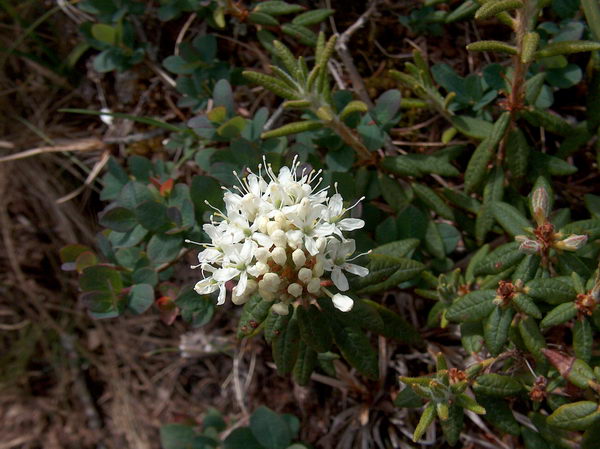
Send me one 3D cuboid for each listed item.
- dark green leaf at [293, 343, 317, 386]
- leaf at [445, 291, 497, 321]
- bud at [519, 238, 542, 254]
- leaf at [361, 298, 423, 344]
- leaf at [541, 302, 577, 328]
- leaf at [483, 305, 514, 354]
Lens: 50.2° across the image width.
[{"bbox_3d":[0.001,0.053,0.250,0.009,0.004,0.024,7,79,1],"label":"dark green leaf"},{"bbox_3d":[0.074,0.035,0.275,0.024,0.004,0.011,-17,64,-16],"label":"leaf"},{"bbox_3d":[0.101,0.010,0.280,0.012,0.006,0.006,-7,90,-29],"label":"bud"},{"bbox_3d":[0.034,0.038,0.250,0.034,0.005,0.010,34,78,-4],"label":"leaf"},{"bbox_3d":[0.111,0.039,0.275,0.018,0.005,0.007,-31,69,-6],"label":"leaf"},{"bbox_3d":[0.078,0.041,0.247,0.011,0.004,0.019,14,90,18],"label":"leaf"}]

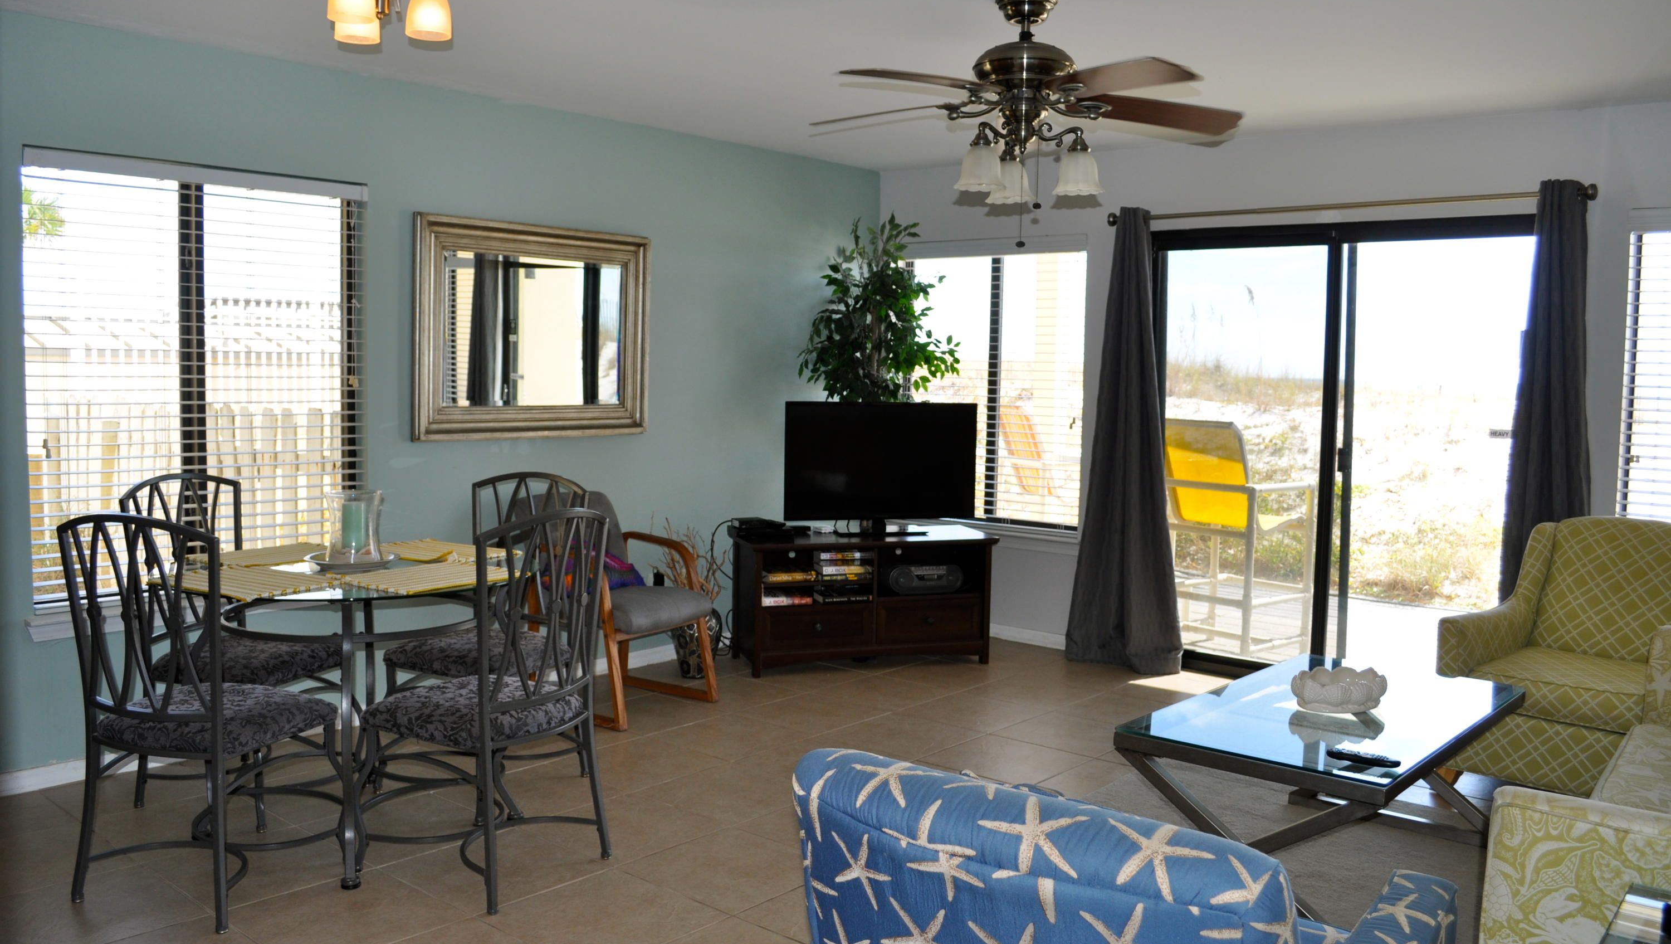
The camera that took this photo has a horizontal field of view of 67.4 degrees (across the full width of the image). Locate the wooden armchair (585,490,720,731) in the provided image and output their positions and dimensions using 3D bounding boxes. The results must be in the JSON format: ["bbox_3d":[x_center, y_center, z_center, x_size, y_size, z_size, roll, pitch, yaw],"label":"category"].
[{"bbox_3d":[-0.886,0.513,5.080,0.660,0.845,0.565,4,6,36],"label":"wooden armchair"}]

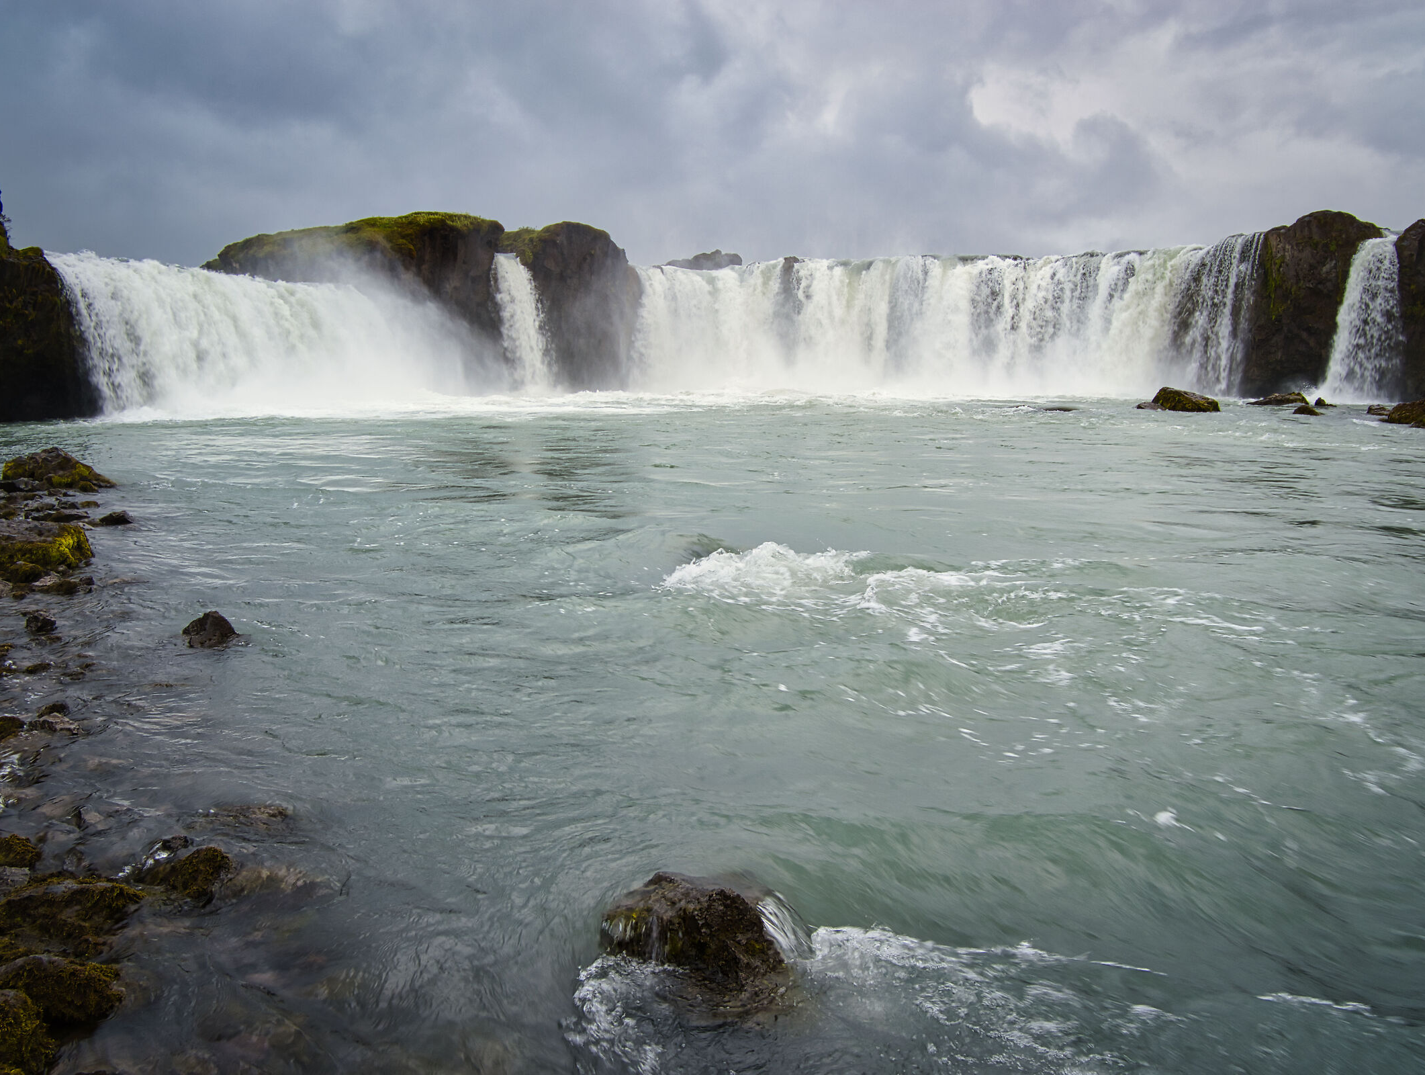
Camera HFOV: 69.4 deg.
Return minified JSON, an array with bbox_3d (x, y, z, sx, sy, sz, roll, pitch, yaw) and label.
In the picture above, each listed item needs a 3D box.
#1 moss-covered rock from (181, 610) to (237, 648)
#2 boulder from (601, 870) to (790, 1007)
[{"bbox_3d":[-4.381,0.794,8.955,0.430,0.290,0.360,-6,10,-26],"label":"moss-covered rock"},{"bbox_3d":[-0.069,1.539,4.057,0.750,0.360,0.640,-1,9,-1],"label":"boulder"}]

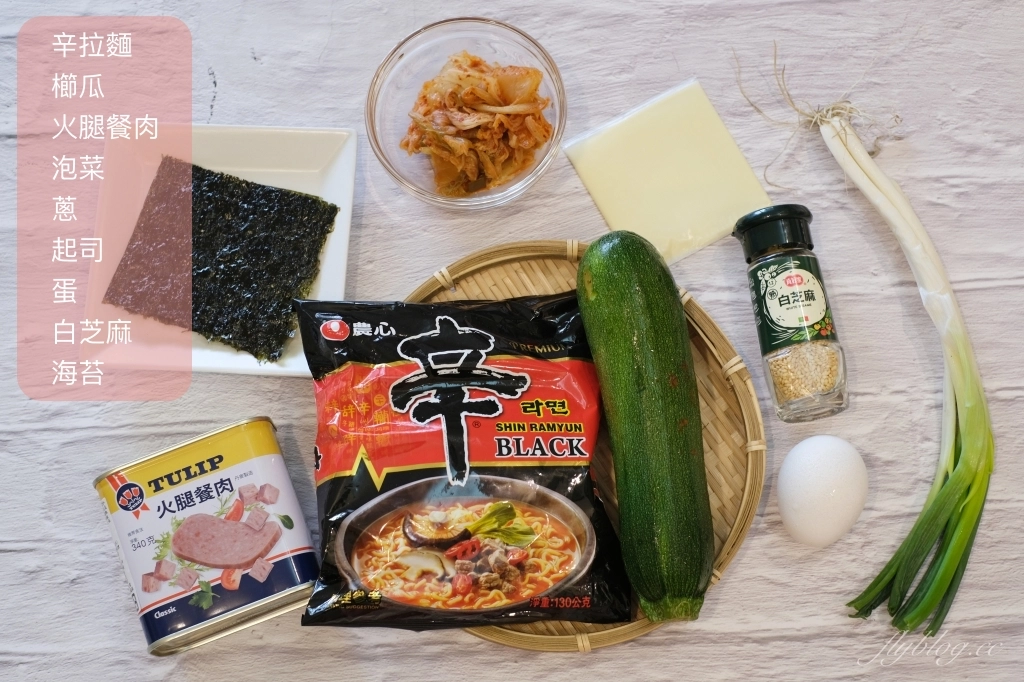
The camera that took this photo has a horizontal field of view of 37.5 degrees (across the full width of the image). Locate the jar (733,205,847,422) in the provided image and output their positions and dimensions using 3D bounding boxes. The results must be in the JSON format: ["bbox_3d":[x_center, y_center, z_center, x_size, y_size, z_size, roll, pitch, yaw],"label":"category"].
[{"bbox_3d":[0.144,-0.014,0.780,0.042,0.042,0.109,-6,75,-1],"label":"jar"}]

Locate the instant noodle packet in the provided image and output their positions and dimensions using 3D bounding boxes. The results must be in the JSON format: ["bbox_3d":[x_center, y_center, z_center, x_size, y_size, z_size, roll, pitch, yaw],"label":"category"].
[{"bbox_3d":[-0.024,0.059,0.749,0.157,0.037,0.162,-2,75,0],"label":"instant noodle packet"}]

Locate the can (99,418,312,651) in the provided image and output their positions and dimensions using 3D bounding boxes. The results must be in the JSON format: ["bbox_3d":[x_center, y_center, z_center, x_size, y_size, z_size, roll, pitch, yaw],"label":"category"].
[{"bbox_3d":[-0.152,0.099,0.750,0.095,0.054,0.087,-18,76,-4],"label":"can"}]

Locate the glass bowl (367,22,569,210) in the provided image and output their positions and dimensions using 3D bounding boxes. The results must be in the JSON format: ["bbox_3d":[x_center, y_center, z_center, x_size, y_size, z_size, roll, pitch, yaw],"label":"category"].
[{"bbox_3d":[-0.023,-0.113,0.806,0.104,0.048,0.104,0,75,1],"label":"glass bowl"}]

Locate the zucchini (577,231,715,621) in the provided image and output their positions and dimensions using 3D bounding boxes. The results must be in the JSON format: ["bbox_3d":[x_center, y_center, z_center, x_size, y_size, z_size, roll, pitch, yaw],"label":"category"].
[{"bbox_3d":[0.066,0.039,0.742,0.054,0.053,0.195,-7,75,-1],"label":"zucchini"}]

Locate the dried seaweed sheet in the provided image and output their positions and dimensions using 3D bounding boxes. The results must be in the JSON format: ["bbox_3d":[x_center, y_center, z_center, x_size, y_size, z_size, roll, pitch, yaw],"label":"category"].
[{"bbox_3d":[-0.161,-0.047,0.834,0.103,0.010,0.092,18,76,4],"label":"dried seaweed sheet"}]

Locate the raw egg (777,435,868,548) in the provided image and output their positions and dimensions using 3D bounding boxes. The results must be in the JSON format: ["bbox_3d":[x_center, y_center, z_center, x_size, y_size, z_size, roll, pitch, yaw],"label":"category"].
[{"bbox_3d":[0.156,0.075,0.755,0.045,0.045,0.057,1,76,1],"label":"raw egg"}]

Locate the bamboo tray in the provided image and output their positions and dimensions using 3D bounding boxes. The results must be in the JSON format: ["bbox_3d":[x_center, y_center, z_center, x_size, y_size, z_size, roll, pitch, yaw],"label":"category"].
[{"bbox_3d":[0.022,0.051,0.774,0.214,0.026,0.214,0,75,1],"label":"bamboo tray"}]

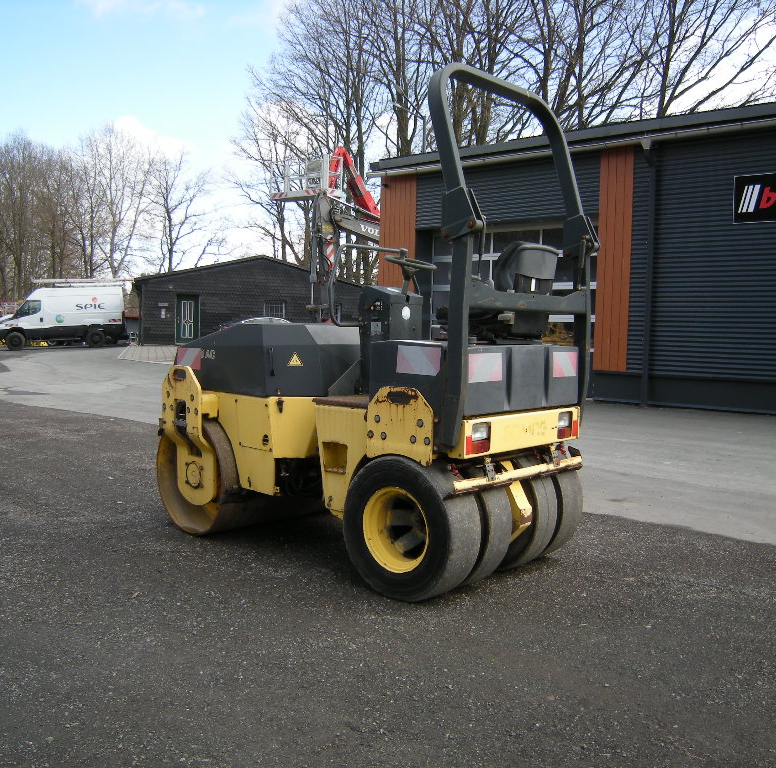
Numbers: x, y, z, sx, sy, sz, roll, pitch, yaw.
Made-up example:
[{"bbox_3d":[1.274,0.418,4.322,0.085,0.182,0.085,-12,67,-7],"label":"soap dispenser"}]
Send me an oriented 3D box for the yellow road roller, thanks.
[{"bbox_3d":[-0.197,-0.316,5.202,2.684,2.684,1.360,5,6,43],"label":"yellow road roller"}]

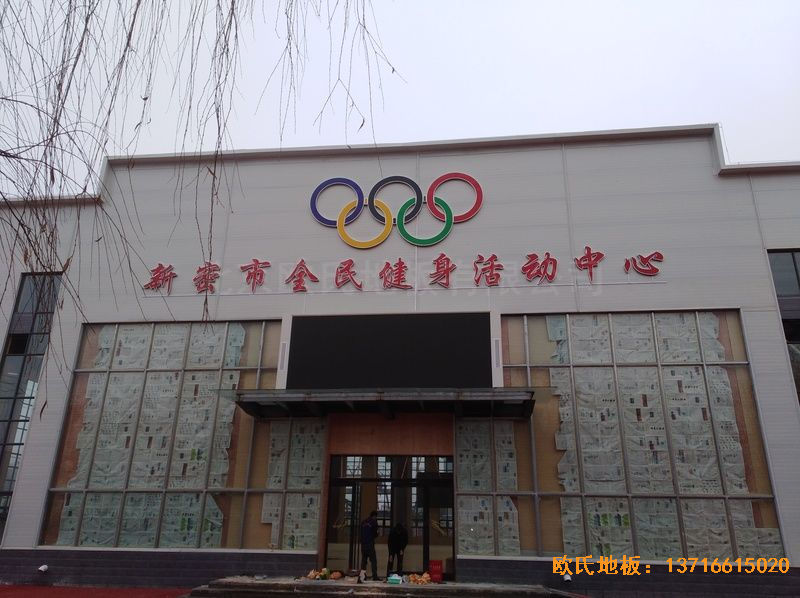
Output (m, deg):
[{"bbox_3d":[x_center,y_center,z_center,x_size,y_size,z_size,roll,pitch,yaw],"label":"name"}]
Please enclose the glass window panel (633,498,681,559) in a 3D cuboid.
[{"bbox_3d":[6.199,5.475,14.462,1.093,1.355,0.050,-1,-20,6],"label":"glass window panel"}]

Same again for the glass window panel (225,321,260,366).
[{"bbox_3d":[-4.775,1.397,18.159,1.111,1.423,0.080,-1,-20,6],"label":"glass window panel"}]

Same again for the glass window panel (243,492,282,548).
[{"bbox_3d":[-3.626,5.884,15.959,0.980,1.360,0.080,-1,-20,6],"label":"glass window panel"}]

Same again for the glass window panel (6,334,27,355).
[{"bbox_3d":[-12.119,1.447,19.010,0.680,0.639,0.080,-1,-20,6],"label":"glass window panel"}]

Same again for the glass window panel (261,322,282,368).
[{"bbox_3d":[-3.869,1.375,18.059,0.567,1.423,0.080,-1,-20,6],"label":"glass window panel"}]

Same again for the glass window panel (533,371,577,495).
[{"bbox_3d":[4.033,3.364,15.650,1.121,3.303,0.060,-1,-20,6],"label":"glass window panel"}]

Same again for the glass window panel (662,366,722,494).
[{"bbox_3d":[7.550,3.347,15.533,1.081,3.310,0.080,-1,-20,6],"label":"glass window panel"}]

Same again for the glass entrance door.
[{"bbox_3d":[-0.254,5.872,16.388,3.458,3.107,0.120,-1,-20,6],"label":"glass entrance door"}]

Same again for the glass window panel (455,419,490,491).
[{"bbox_3d":[1.915,4.049,15.479,0.940,1.827,0.050,-1,-20,6],"label":"glass window panel"}]

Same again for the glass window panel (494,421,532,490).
[{"bbox_3d":[2.915,4.025,15.374,0.976,1.827,0.050,-1,-20,6],"label":"glass window panel"}]

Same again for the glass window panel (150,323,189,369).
[{"bbox_3d":[-7.128,1.453,18.417,1.129,1.423,0.080,-1,-20,6],"label":"glass window panel"}]

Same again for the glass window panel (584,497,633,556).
[{"bbox_3d":[5.356,5.813,15.357,1.105,1.394,0.080,-1,-20,6],"label":"glass window panel"}]

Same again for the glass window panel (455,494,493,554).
[{"bbox_3d":[1.919,5.647,15.063,0.936,1.389,0.060,-1,-20,6],"label":"glass window panel"}]

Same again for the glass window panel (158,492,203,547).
[{"bbox_3d":[-5.701,5.756,15.714,1.065,1.355,0.050,-1,-20,6],"label":"glass window panel"}]

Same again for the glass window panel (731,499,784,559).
[{"bbox_3d":[8.497,5.481,14.331,1.064,1.389,0.060,-1,-20,6],"label":"glass window panel"}]

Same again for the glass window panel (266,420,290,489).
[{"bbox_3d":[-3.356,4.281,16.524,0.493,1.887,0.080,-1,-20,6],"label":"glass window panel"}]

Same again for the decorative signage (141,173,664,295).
[{"bbox_3d":[-0.209,-2.070,18.183,15.367,3.800,0.150,-1,-20,6],"label":"decorative signage"}]

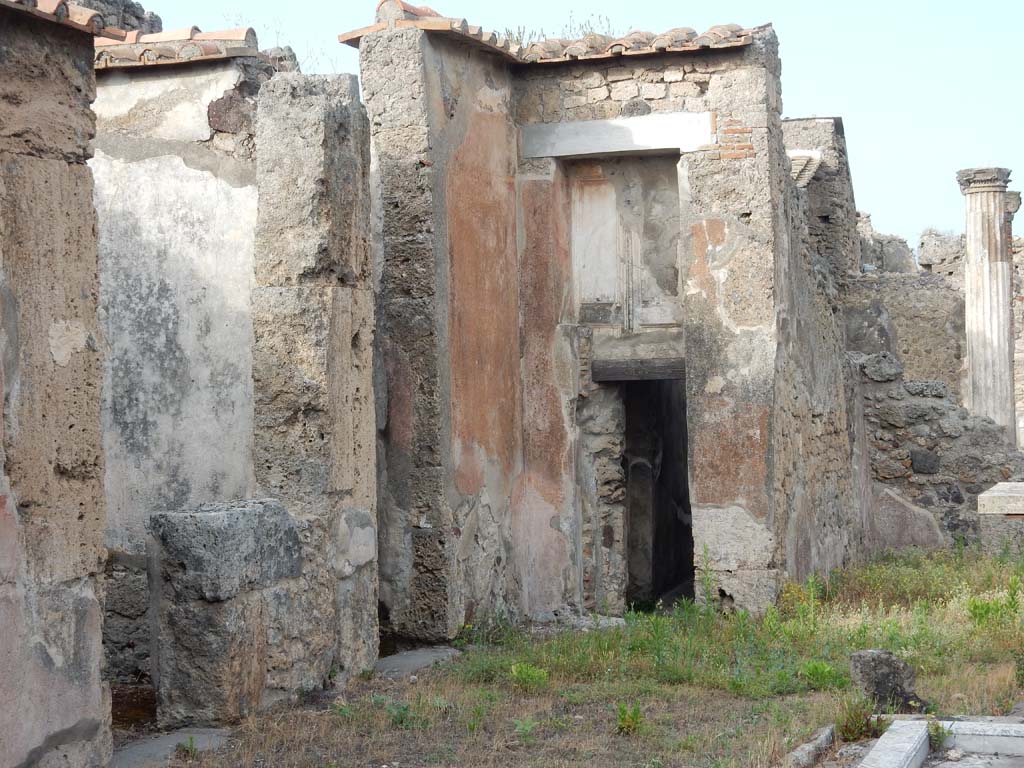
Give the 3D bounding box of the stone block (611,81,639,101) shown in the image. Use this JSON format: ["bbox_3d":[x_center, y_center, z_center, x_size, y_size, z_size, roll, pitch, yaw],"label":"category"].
[{"bbox_3d":[0.855,-2.214,15.900,0.205,0.140,0.180,-1,0,17],"label":"stone block"}]

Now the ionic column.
[{"bbox_3d":[5.794,-0.479,25.488,0.660,4.300,0.660,-1,0,17],"label":"ionic column"}]

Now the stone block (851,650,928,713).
[{"bbox_3d":[1.957,1.541,10.900,0.360,0.315,0.300,-1,0,17],"label":"stone block"}]

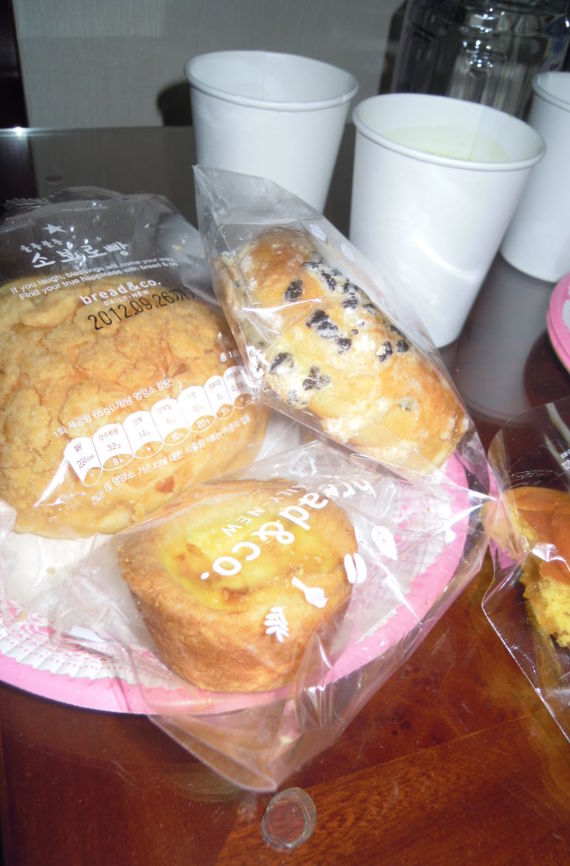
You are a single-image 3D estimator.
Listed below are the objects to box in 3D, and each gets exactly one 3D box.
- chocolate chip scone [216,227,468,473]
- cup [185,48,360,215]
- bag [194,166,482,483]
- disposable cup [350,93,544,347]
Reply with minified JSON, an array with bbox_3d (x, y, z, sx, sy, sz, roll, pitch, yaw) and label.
[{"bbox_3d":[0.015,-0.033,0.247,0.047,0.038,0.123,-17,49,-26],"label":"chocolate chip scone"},{"bbox_3d":[-0.010,-0.121,0.327,0.076,0.086,0.076,5,41,-4],"label":"cup"},{"bbox_3d":[0.014,-0.041,0.251,0.057,0.043,0.160,-17,49,-26],"label":"bag"},{"bbox_3d":[0.060,-0.088,0.300,0.076,0.086,0.076,8,41,0],"label":"disposable cup"}]

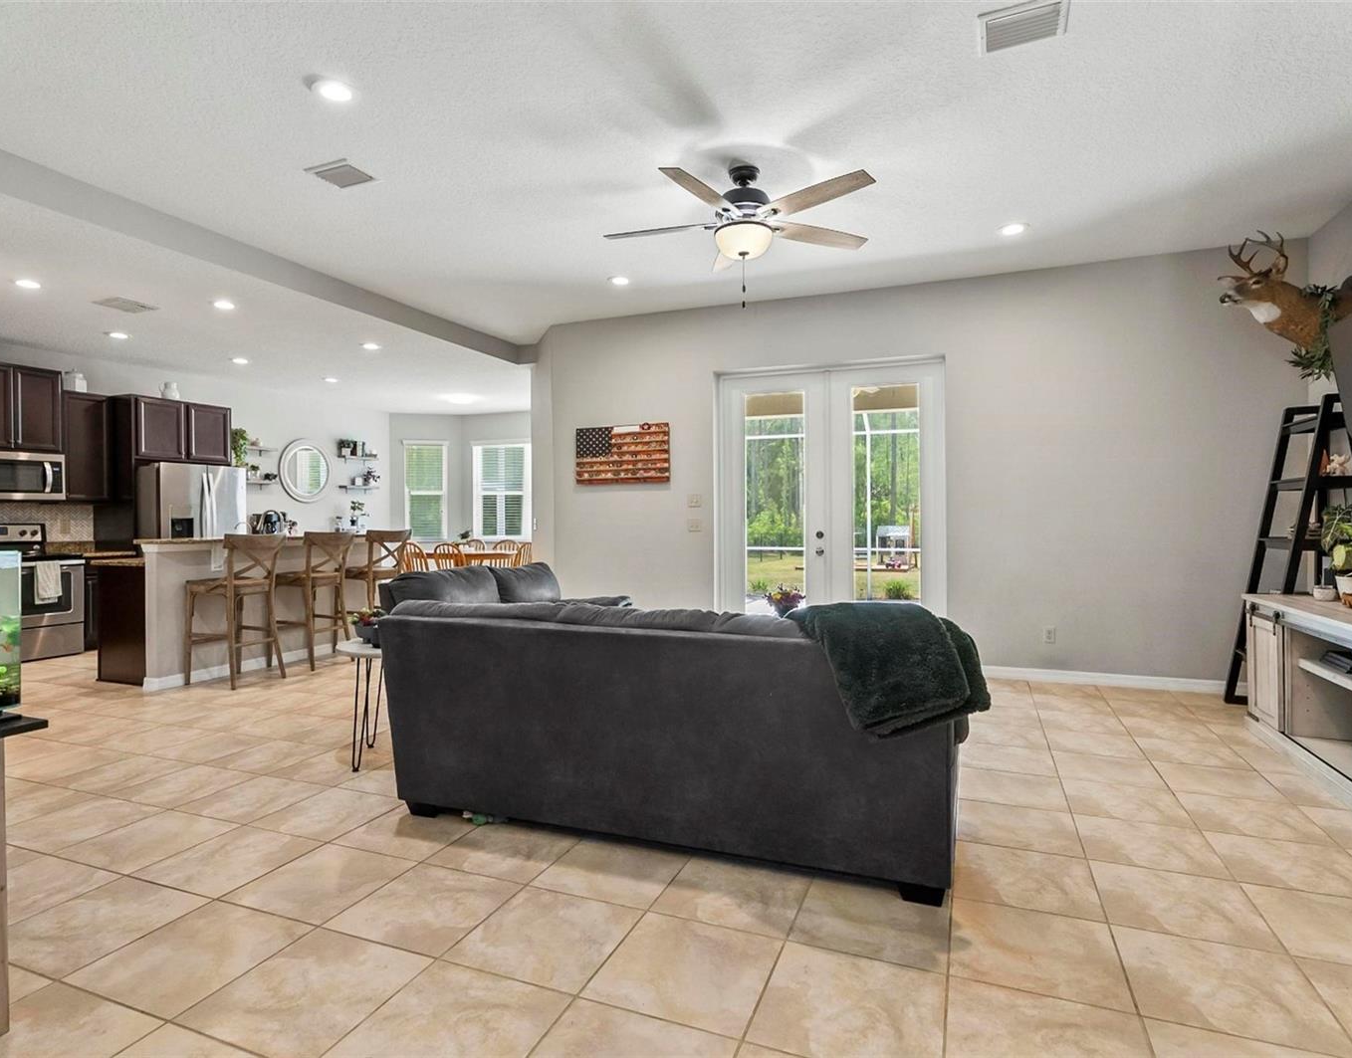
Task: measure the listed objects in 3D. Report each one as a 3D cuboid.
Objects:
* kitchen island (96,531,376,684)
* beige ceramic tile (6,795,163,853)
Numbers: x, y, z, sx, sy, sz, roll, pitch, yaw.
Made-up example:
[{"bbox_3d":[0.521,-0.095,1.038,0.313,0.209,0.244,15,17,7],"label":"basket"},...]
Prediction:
[{"bbox_3d":[-3.724,0.664,6.360,0.950,1.085,2.150,0,0,22],"label":"kitchen island"},{"bbox_3d":[-2.321,1.149,2.757,0.418,0.010,0.415,0,0,22],"label":"beige ceramic tile"}]

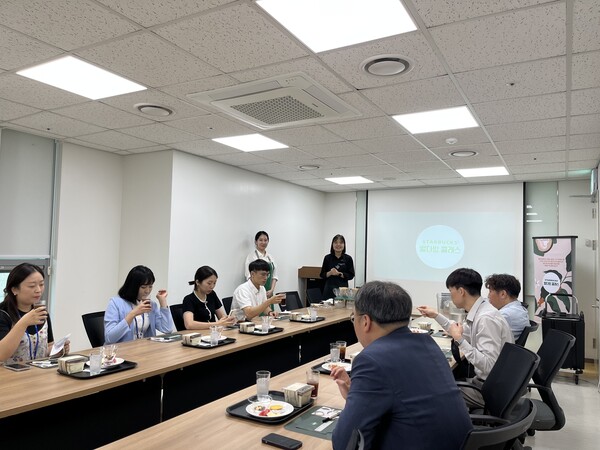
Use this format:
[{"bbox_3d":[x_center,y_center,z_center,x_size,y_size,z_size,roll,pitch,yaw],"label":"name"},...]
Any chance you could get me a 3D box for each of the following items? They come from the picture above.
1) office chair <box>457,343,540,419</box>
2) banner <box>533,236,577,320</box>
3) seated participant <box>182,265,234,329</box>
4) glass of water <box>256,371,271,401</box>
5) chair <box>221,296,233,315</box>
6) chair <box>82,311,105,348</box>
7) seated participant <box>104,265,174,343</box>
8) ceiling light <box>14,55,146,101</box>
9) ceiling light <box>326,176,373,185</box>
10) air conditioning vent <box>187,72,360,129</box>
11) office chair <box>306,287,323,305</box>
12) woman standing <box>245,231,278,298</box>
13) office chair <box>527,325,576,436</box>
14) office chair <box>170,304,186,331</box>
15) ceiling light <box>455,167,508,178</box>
[{"bbox_3d":[0.845,1.085,2.323,0.620,0.910,0.610,1,-4,14],"label":"office chair"},{"bbox_3d":[3.159,1.001,5.581,0.170,1.716,0.610,4,-4,-30],"label":"banner"},{"bbox_3d":[-0.775,1.020,4.136,0.750,1.270,0.520,0,-4,30],"label":"seated participant"},{"bbox_3d":[-0.162,0.748,2.089,0.066,0.130,0.066,2,-3,0],"label":"glass of water"},{"bbox_3d":[-0.419,1.185,4.423,0.620,0.910,0.610,0,-4,22],"label":"chair"},{"bbox_3d":[-1.146,1.085,3.137,0.620,0.910,0.610,0,-4,20],"label":"chair"},{"bbox_3d":[-1.197,0.959,3.494,0.750,1.290,0.550,0,-4,30],"label":"seated participant"},{"bbox_3d":[-1.384,-0.938,2.890,0.570,0.050,0.570,-1,-4,30],"label":"ceiling light"},{"bbox_3d":[0.723,-0.654,6.528,0.570,0.050,0.570,-1,-4,30],"label":"ceiling light"},{"bbox_3d":[-0.159,-0.855,3.269,0.930,0.060,0.930,-1,-4,30],"label":"air conditioning vent"},{"bbox_3d":[0.404,1.380,6.566,0.620,0.910,0.600,0,-4,30],"label":"office chair"},{"bbox_3d":[-0.496,0.898,5.627,0.460,1.630,0.290,3,-4,-18],"label":"woman standing"},{"bbox_3d":[1.560,1.210,3.210,0.630,0.920,0.600,1,-4,18],"label":"office chair"},{"bbox_3d":[-0.884,1.208,4.325,0.620,0.910,0.600,0,-4,30],"label":"office chair"},{"bbox_3d":[2.292,-0.670,5.633,0.570,0.050,0.570,-1,-4,30],"label":"ceiling light"}]

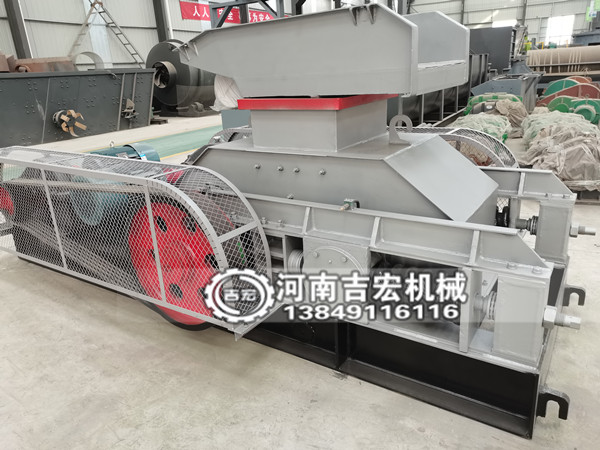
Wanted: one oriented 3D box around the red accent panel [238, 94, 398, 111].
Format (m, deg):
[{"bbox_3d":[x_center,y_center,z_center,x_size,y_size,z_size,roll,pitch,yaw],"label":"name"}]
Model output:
[{"bbox_3d":[0.119,-0.671,2.381,0.585,0.051,0.678,9,24,33],"label":"red accent panel"}]

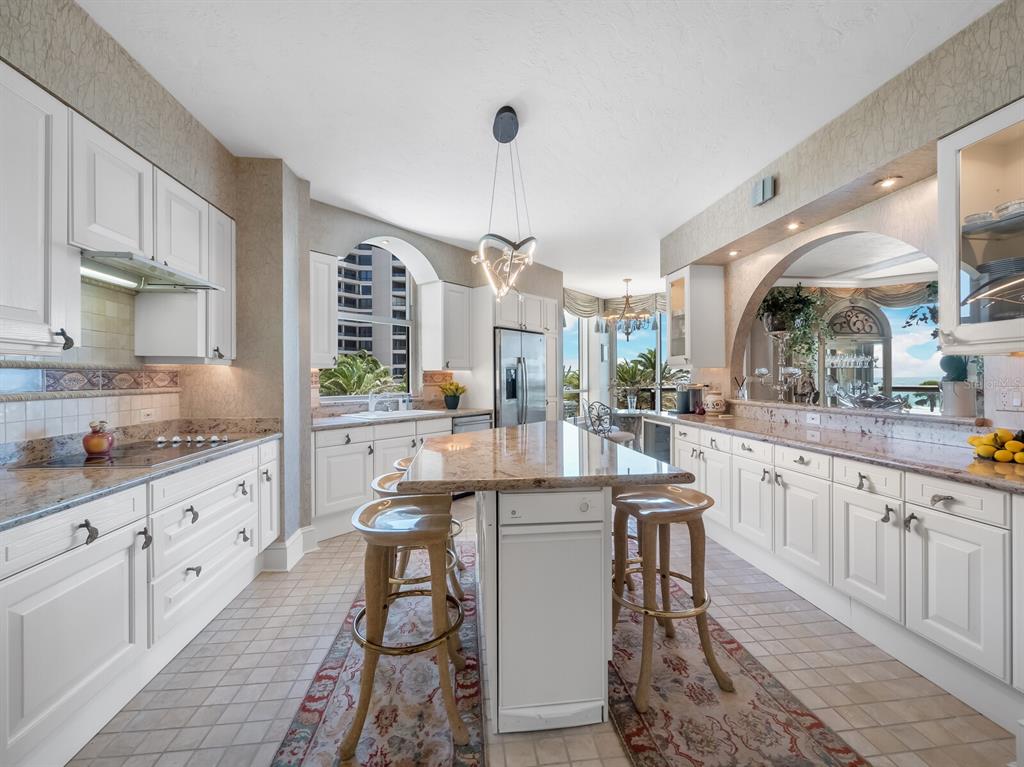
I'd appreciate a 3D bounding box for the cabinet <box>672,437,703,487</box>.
[{"bbox_3d":[1.764,0.797,3.619,0.500,0.555,0.395,0,0,-7],"label":"cabinet"}]

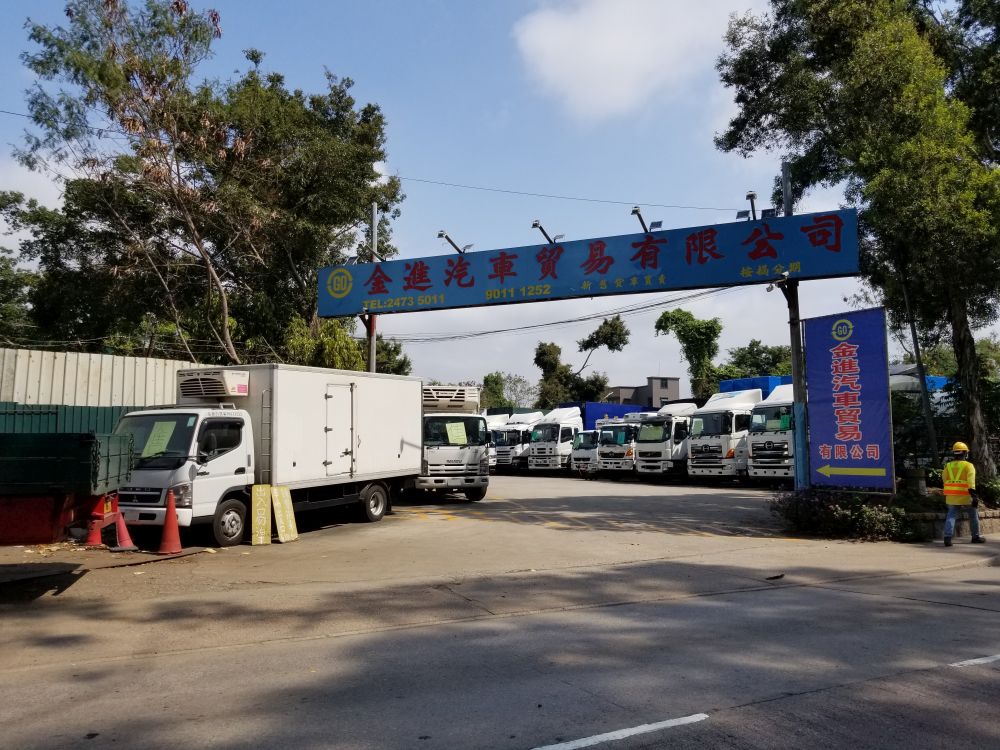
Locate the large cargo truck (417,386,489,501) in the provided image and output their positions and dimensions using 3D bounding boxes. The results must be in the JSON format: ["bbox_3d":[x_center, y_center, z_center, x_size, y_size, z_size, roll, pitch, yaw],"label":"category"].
[{"bbox_3d":[-2.015,2.124,23.517,2.150,3.150,6.800,1,-5,-13],"label":"large cargo truck"}]

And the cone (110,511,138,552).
[{"bbox_3d":[-6.026,2.459,12.080,0.390,0.710,0.390,2,-6,-27],"label":"cone"}]

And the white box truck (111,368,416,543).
[{"bbox_3d":[-4.060,1.438,13.977,2.200,2.880,6.300,-2,-6,26],"label":"white box truck"}]

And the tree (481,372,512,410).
[{"bbox_3d":[-0.303,3.487,64.947,3.200,7.800,3.200,0,-5,0],"label":"tree"}]

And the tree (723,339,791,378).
[{"bbox_3d":[21.668,2.025,62.066,5.800,10.200,5.200,0,-5,0],"label":"tree"}]

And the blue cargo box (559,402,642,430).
[{"bbox_3d":[6.500,3.212,46.398,2.450,2.750,6.600,-4,-7,40],"label":"blue cargo box"}]

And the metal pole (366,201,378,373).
[{"bbox_3d":[-3.420,-0.645,20.338,0.150,8.100,0.150,0,-5,0],"label":"metal pole"}]

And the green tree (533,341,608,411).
[{"bbox_3d":[5.463,2.327,57.592,5.900,9.400,5.300,0,-5,0],"label":"green tree"}]

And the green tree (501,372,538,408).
[{"bbox_3d":[1.834,3.945,69.644,3.700,8.200,3.700,0,-5,0],"label":"green tree"}]

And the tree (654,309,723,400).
[{"bbox_3d":[13.552,0.816,54.142,4.400,11.200,4.200,0,-5,0],"label":"tree"}]

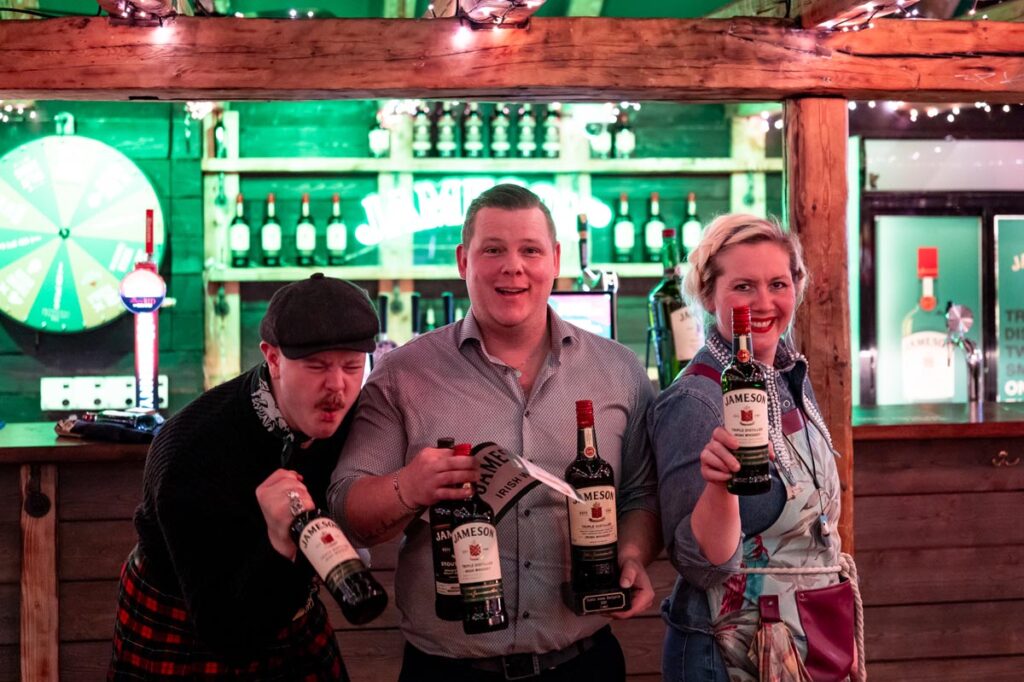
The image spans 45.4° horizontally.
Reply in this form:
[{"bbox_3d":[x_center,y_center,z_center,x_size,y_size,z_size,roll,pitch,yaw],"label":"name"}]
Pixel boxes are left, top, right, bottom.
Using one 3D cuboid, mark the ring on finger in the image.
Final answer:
[{"bbox_3d":[-0.374,0.281,2.120,0.027,0.036,0.025,-20,0,-3],"label":"ring on finger"}]

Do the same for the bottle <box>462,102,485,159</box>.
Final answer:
[{"bbox_3d":[-0.159,-0.892,5.045,0.077,0.290,0.077,-1,1,-6],"label":"bottle"}]

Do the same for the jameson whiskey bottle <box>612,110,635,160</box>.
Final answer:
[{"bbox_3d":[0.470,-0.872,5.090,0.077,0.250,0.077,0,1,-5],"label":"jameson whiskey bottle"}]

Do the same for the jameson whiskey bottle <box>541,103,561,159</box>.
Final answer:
[{"bbox_3d":[0.164,-0.898,5.084,0.077,0.290,0.077,-1,1,-6],"label":"jameson whiskey bottle"}]

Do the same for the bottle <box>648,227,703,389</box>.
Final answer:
[{"bbox_3d":[0.437,-0.054,3.200,0.143,0.480,0.143,-6,-1,-37],"label":"bottle"}]

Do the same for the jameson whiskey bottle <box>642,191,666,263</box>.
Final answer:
[{"bbox_3d":[0.597,-0.470,5.085,0.076,0.293,0.076,0,1,-5],"label":"jameson whiskey bottle"}]

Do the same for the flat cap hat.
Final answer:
[{"bbox_3d":[-0.334,-0.046,2.120,0.200,0.125,0.255,-1,16,-22],"label":"flat cap hat"}]

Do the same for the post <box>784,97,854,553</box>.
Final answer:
[{"bbox_3d":[0.798,0.382,3.173,0.126,2.000,0.126,-1,1,-6],"label":"post"}]

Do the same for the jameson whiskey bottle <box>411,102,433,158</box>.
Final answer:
[{"bbox_3d":[-0.374,-0.888,5.019,0.077,0.290,0.077,-1,1,-6],"label":"jameson whiskey bottle"}]

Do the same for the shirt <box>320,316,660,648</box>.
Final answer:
[{"bbox_3d":[-0.034,0.241,2.130,0.560,0.590,0.340,-1,1,-3],"label":"shirt"}]

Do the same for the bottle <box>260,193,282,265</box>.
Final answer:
[{"bbox_3d":[-0.966,-0.444,4.910,0.076,0.293,0.076,0,1,-7],"label":"bottle"}]

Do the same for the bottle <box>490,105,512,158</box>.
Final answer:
[{"bbox_3d":[-0.049,-0.894,5.058,0.077,0.290,0.077,-1,1,-6],"label":"bottle"}]

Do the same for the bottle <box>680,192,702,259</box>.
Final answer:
[{"bbox_3d":[0.749,-0.473,5.102,0.076,0.293,0.076,0,1,-5],"label":"bottle"}]

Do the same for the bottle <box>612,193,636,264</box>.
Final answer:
[{"bbox_3d":[0.467,-0.468,5.070,0.076,0.293,0.076,0,1,-5],"label":"bottle"}]

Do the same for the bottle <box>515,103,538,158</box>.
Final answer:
[{"bbox_3d":[0.059,-0.896,5.071,0.077,0.290,0.077,-1,1,-6],"label":"bottle"}]

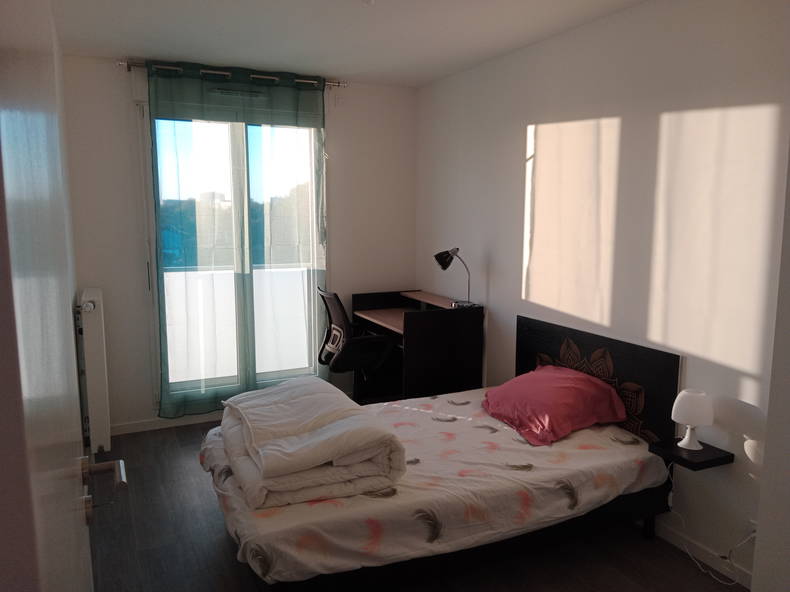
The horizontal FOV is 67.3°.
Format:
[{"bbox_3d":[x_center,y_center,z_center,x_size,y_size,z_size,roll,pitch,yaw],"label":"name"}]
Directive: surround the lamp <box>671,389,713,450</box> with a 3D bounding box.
[{"bbox_3d":[1.273,0.522,2.533,0.161,0.253,0.161,-4,9,-26],"label":"lamp"}]

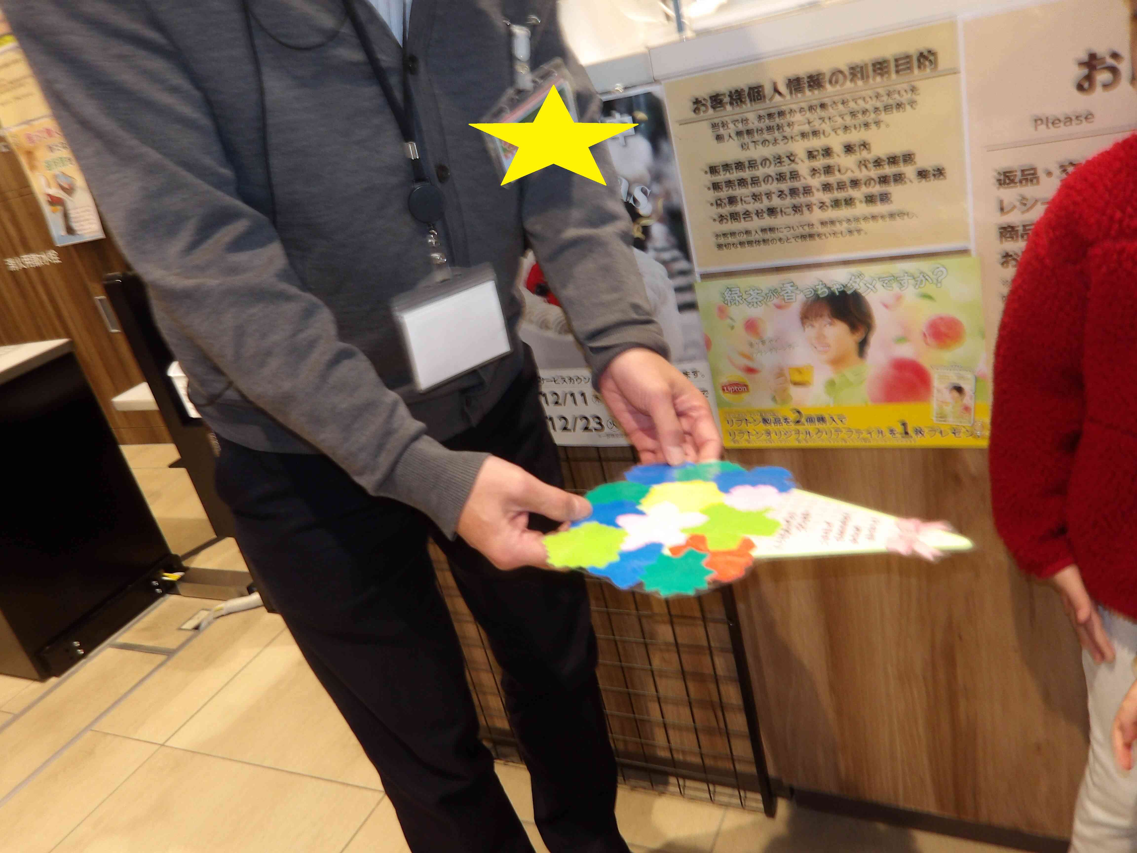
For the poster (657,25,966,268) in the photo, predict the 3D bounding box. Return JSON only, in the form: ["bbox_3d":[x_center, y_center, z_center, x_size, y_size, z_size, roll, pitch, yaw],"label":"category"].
[{"bbox_3d":[0.251,-0.270,0.910,0.291,0.213,0.015,-1,25,29],"label":"poster"}]

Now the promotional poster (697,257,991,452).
[{"bbox_3d":[0.301,-0.071,0.992,0.300,0.212,0.012,-1,25,29],"label":"promotional poster"}]

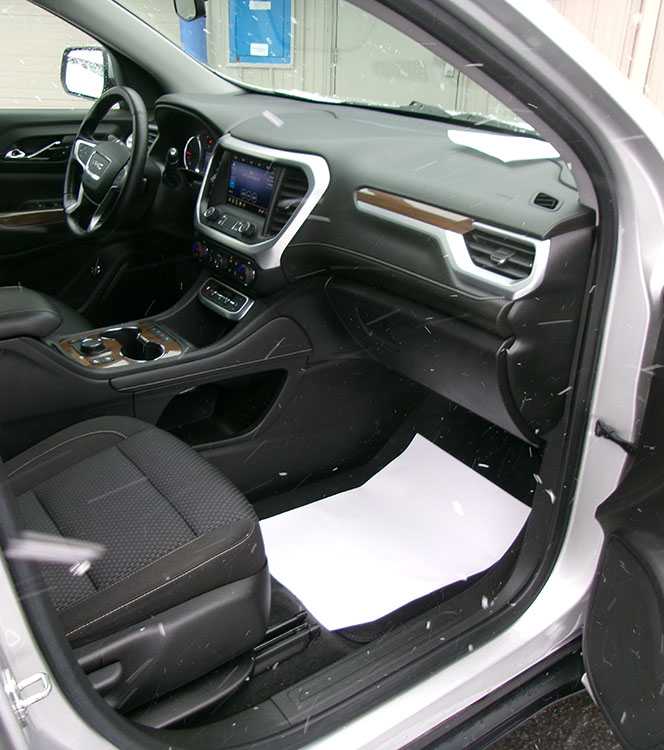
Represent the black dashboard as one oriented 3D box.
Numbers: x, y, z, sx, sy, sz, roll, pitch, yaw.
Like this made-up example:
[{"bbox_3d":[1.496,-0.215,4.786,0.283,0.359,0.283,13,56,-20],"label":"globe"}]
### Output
[{"bbox_3d":[-0.007,-0.363,1.890,0.530,0.560,1.440,-15,29,-34],"label":"black dashboard"}]

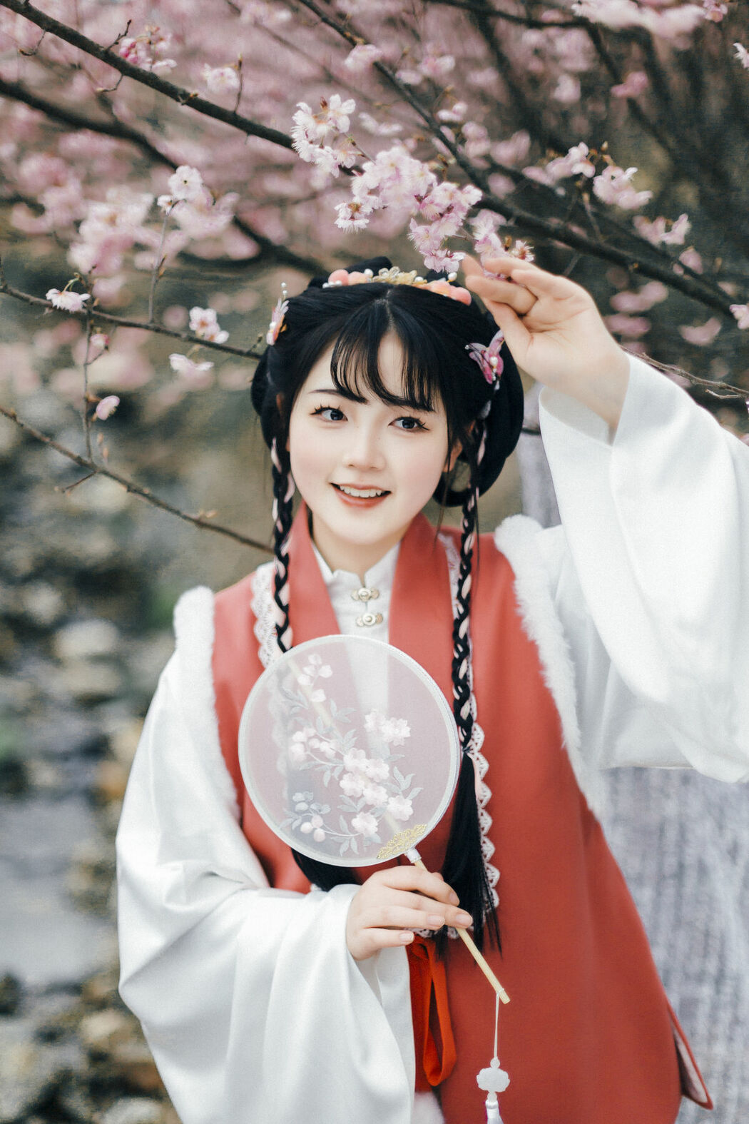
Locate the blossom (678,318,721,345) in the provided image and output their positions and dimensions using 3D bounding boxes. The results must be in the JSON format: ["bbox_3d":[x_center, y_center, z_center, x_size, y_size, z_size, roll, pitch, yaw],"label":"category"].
[{"bbox_3d":[0.354,-0.252,1.700,0.046,0.029,0.034,0,7,0],"label":"blossom"}]

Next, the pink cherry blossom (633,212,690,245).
[{"bbox_3d":[0.282,-0.327,1.530,0.054,0.032,0.038,0,7,0],"label":"pink cherry blossom"}]

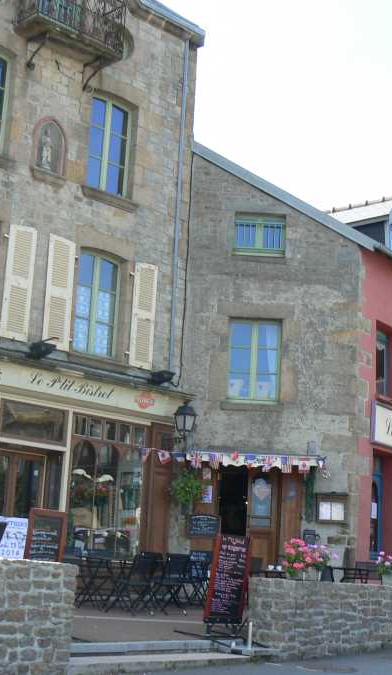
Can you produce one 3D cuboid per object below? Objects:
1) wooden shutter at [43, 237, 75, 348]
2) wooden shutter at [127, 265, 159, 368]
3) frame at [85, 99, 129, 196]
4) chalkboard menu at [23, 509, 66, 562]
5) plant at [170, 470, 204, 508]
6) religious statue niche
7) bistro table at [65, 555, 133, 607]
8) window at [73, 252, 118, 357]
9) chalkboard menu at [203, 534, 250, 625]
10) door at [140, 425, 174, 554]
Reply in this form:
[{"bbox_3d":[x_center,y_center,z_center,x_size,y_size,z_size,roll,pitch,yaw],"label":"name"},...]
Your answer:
[{"bbox_3d":[-2.201,-0.713,17.664,0.500,1.840,0.050,15,-18,-40],"label":"wooden shutter"},{"bbox_3d":[-0.897,-0.365,18.795,0.500,1.840,0.050,15,-18,-40],"label":"wooden shutter"},{"bbox_3d":[-1.533,-3.327,19.003,0.870,1.680,0.120,15,-18,-40],"label":"frame"},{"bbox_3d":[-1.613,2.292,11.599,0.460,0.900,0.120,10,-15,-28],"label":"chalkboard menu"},{"bbox_3d":[-0.142,2.542,18.263,0.550,0.630,0.500,2,-14,4],"label":"plant"},{"bbox_3d":[-2.629,-3.369,19.338,0.280,1.050,0.670,-10,-18,44],"label":"religious statue niche"},{"bbox_3d":[-1.352,3.419,15.300,0.720,0.730,0.660,15,-18,-40],"label":"bistro table"},{"bbox_3d":[-1.826,-0.603,19.823,0.100,1.860,0.970,-10,-18,44],"label":"window"},{"bbox_3d":[0.376,2.838,12.795,0.480,1.050,0.350,0,-14,12],"label":"chalkboard menu"},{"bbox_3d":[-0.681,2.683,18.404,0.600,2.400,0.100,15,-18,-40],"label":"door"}]

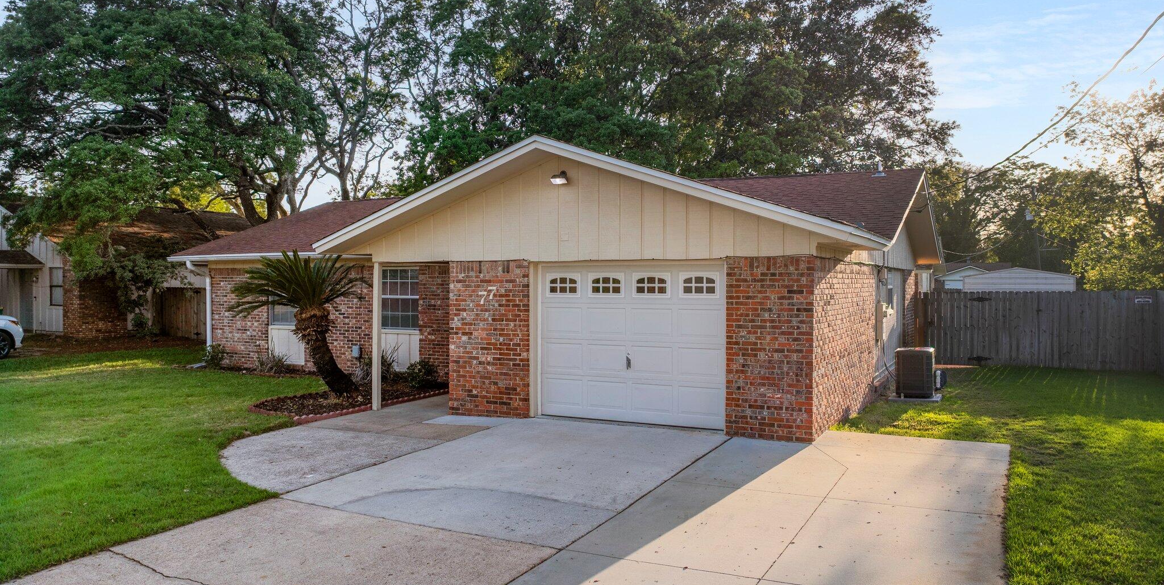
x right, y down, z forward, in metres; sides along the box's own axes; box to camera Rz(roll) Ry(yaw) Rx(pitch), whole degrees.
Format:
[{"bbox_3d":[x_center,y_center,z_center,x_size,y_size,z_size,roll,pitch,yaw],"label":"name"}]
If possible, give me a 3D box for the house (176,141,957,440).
[{"bbox_3d":[-0.948,-0.519,19.017,16.270,4.380,15.250,1,1,27],"label":"house"}]

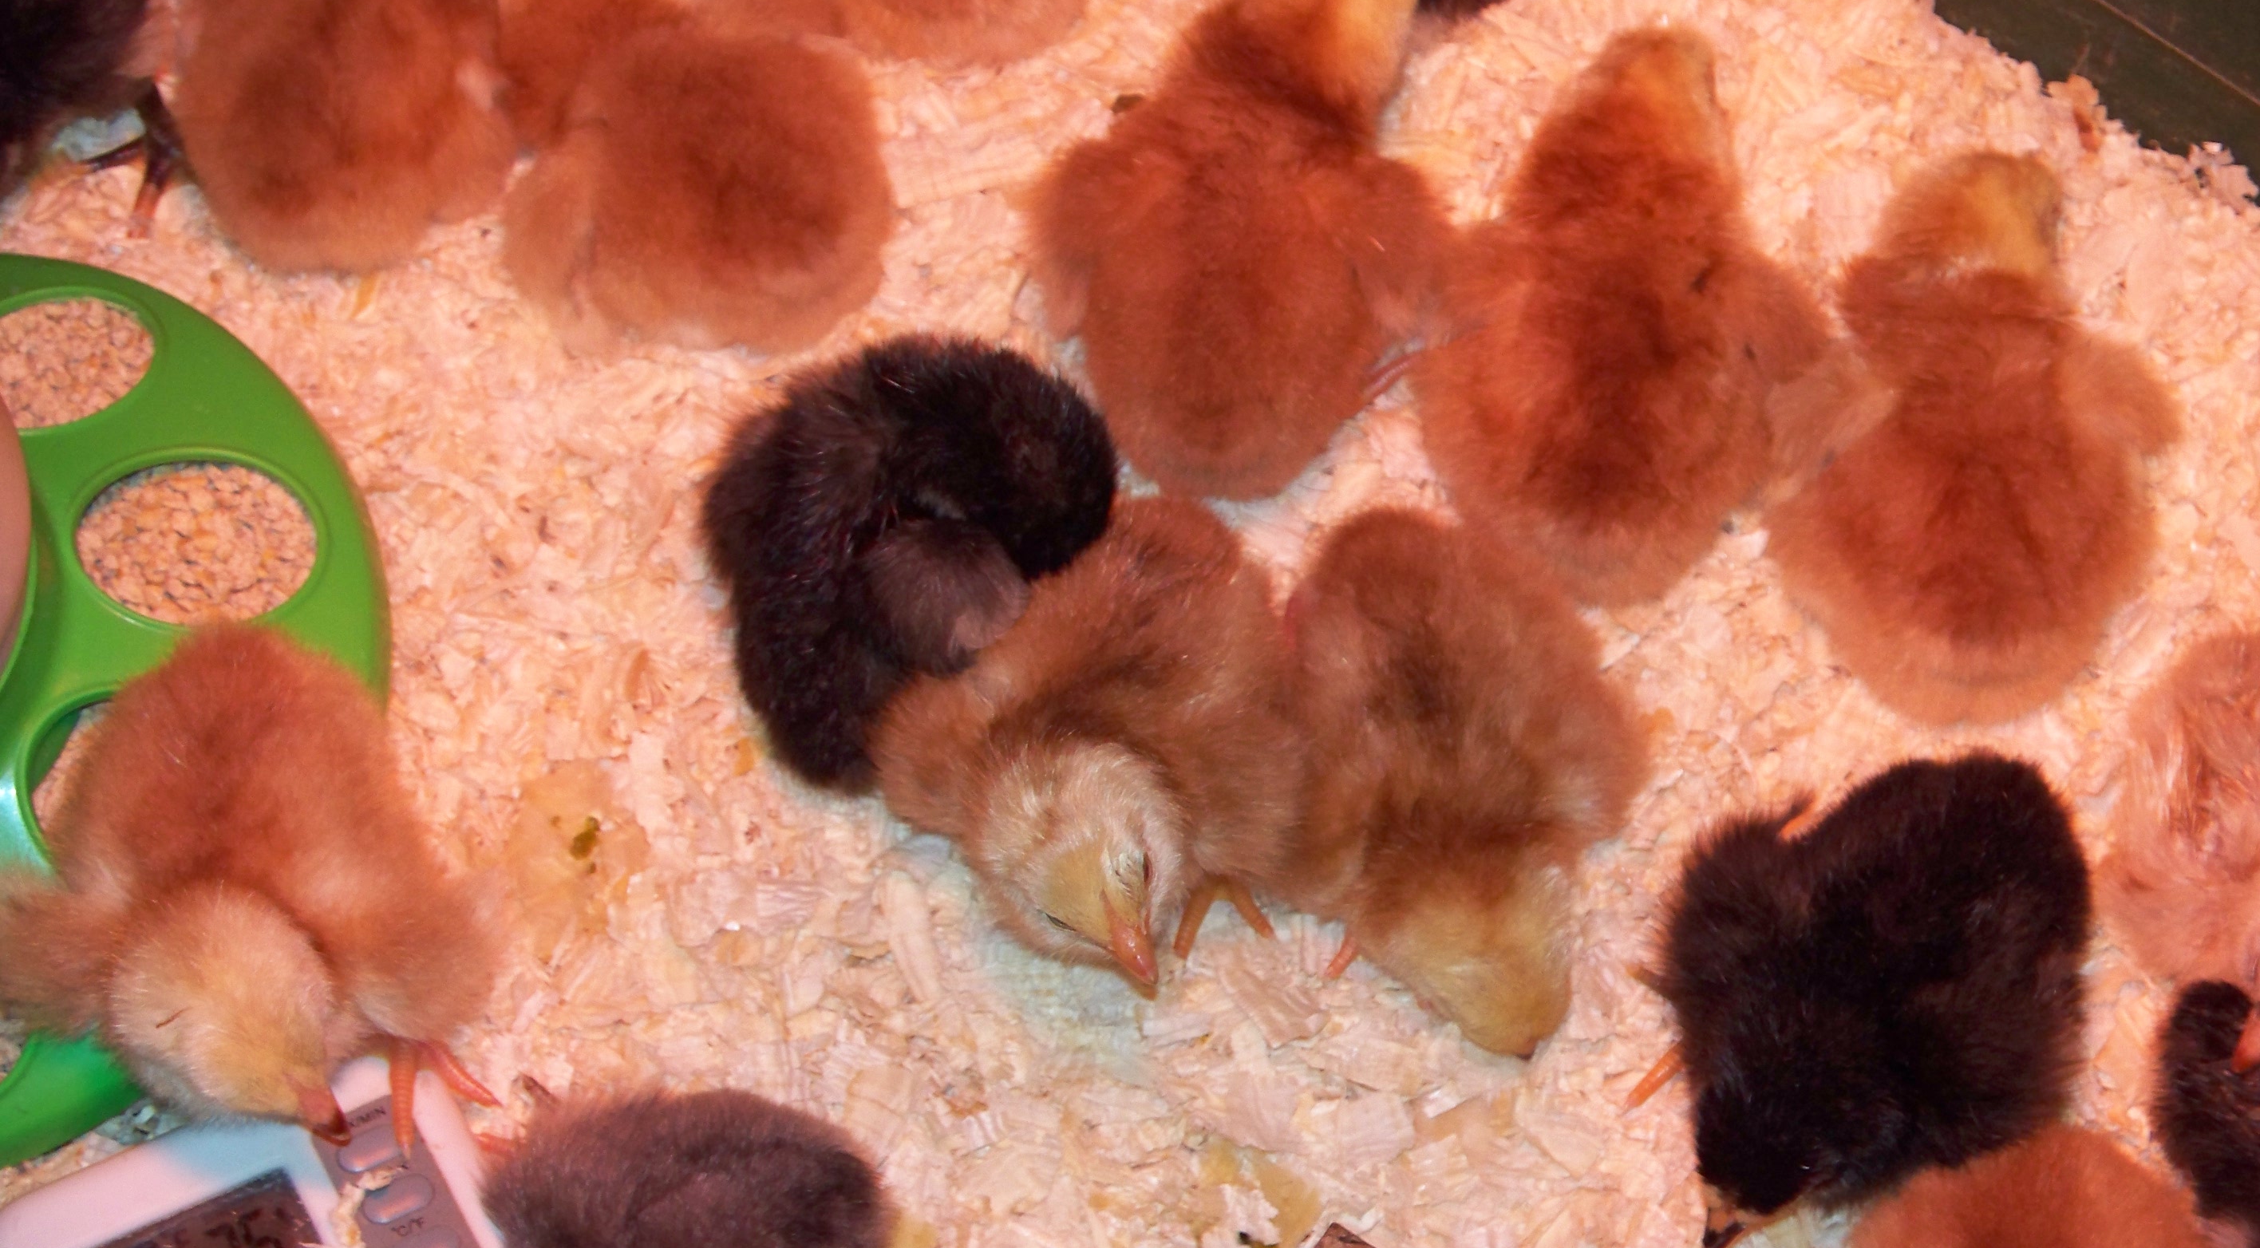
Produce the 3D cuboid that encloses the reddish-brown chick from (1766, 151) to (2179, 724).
[{"bbox_3d":[0.130,-0.029,0.809,0.063,0.057,0.093,6,62,5],"label":"reddish-brown chick"}]

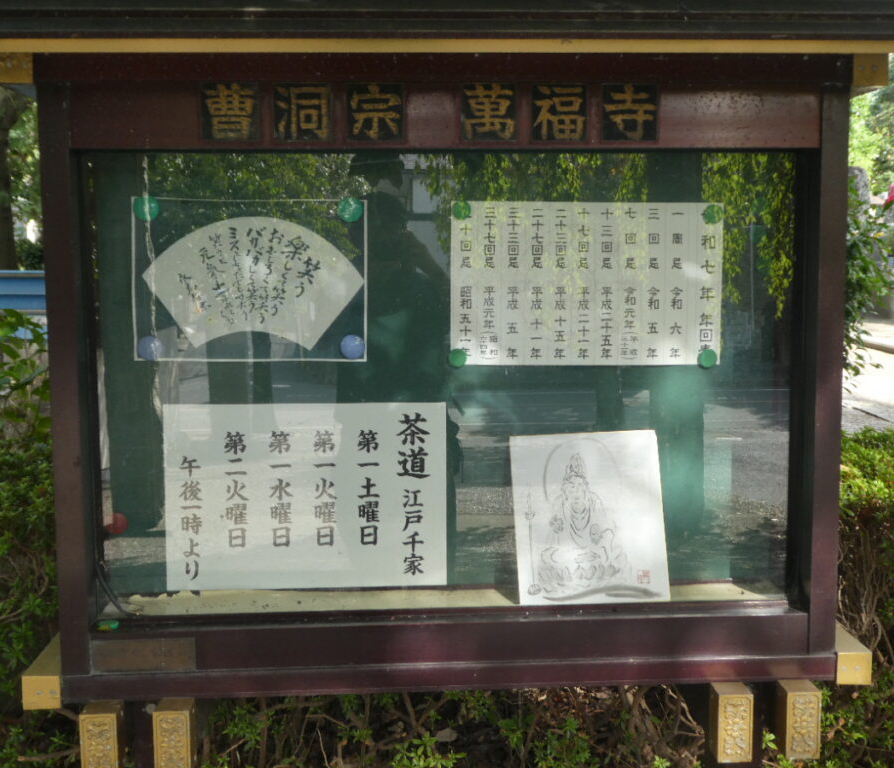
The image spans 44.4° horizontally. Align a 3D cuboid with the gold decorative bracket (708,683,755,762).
[{"bbox_3d":[0.411,0.490,1.587,0.050,0.101,0.047,-1,6,-3],"label":"gold decorative bracket"}]

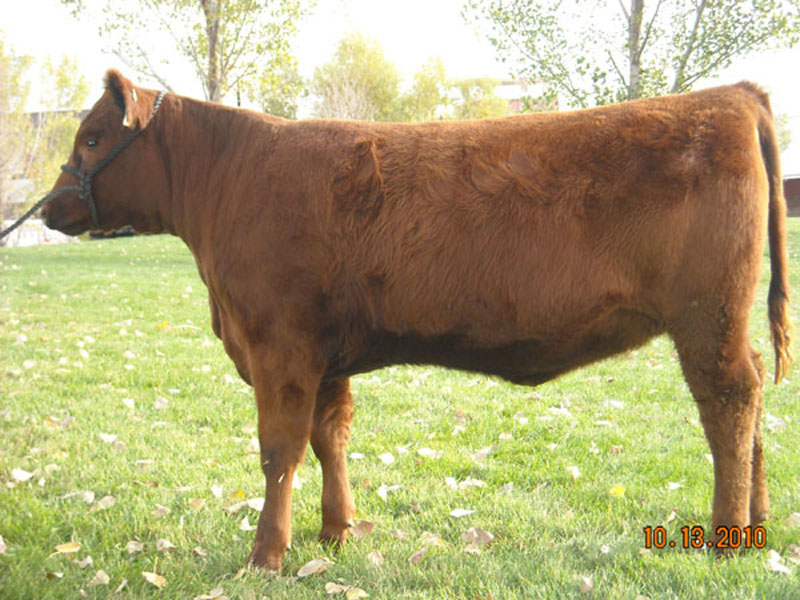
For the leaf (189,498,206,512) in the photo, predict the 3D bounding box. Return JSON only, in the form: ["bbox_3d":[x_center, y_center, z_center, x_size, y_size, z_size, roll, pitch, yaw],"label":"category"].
[{"bbox_3d":[-0.596,0.604,5.165,0.053,0.031,0.050,-1,3,0],"label":"leaf"}]

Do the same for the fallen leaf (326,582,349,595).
[{"bbox_3d":[-0.156,0.706,4.303,0.049,0.020,0.045,-2,3,0],"label":"fallen leaf"}]

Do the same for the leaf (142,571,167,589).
[{"bbox_3d":[-0.624,0.711,4.462,0.056,0.027,0.048,-2,3,0],"label":"leaf"}]

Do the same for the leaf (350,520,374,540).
[{"bbox_3d":[-0.104,0.641,4.883,0.067,0.047,0.047,-1,3,0],"label":"leaf"}]

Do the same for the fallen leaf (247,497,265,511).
[{"bbox_3d":[-0.435,0.622,5.365,0.067,0.035,0.047,-1,3,0],"label":"fallen leaf"}]

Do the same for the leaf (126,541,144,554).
[{"bbox_3d":[-0.682,0.638,4.530,0.046,0.026,0.050,-1,3,0],"label":"leaf"}]

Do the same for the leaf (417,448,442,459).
[{"bbox_3d":[0.107,0.557,6.369,0.094,0.028,0.061,-1,3,0],"label":"leaf"}]

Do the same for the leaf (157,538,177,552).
[{"bbox_3d":[-0.605,0.636,4.552,0.052,0.026,0.050,-1,3,0],"label":"leaf"}]

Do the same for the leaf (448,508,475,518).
[{"bbox_3d":[0.179,0.622,5.120,0.076,0.021,0.045,-1,3,0],"label":"leaf"}]

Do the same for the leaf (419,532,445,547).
[{"bbox_3d":[0.085,0.645,4.732,0.070,0.028,0.049,-1,3,0],"label":"leaf"}]

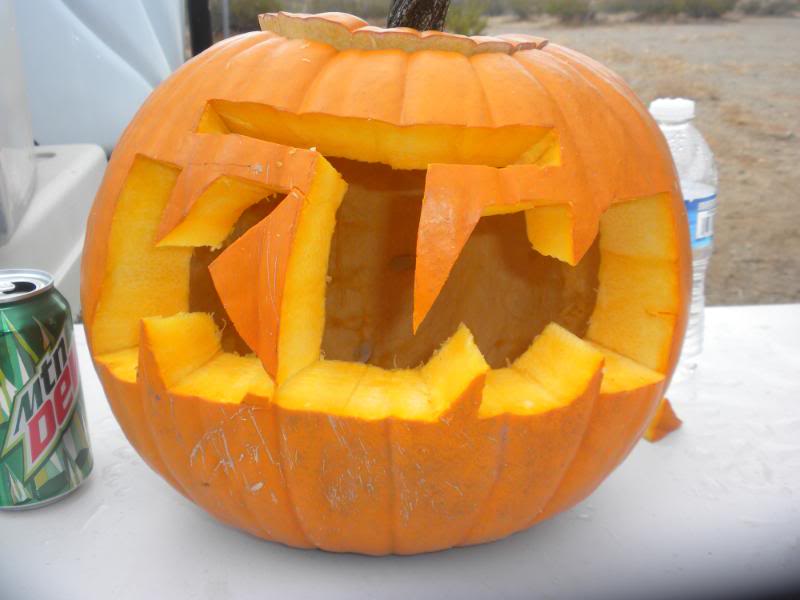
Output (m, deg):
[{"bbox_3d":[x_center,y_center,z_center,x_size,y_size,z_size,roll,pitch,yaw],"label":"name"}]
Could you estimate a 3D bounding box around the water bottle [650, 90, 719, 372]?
[{"bbox_3d":[0.194,-0.048,0.627,0.065,0.197,0.065,2,19,10],"label":"water bottle"}]

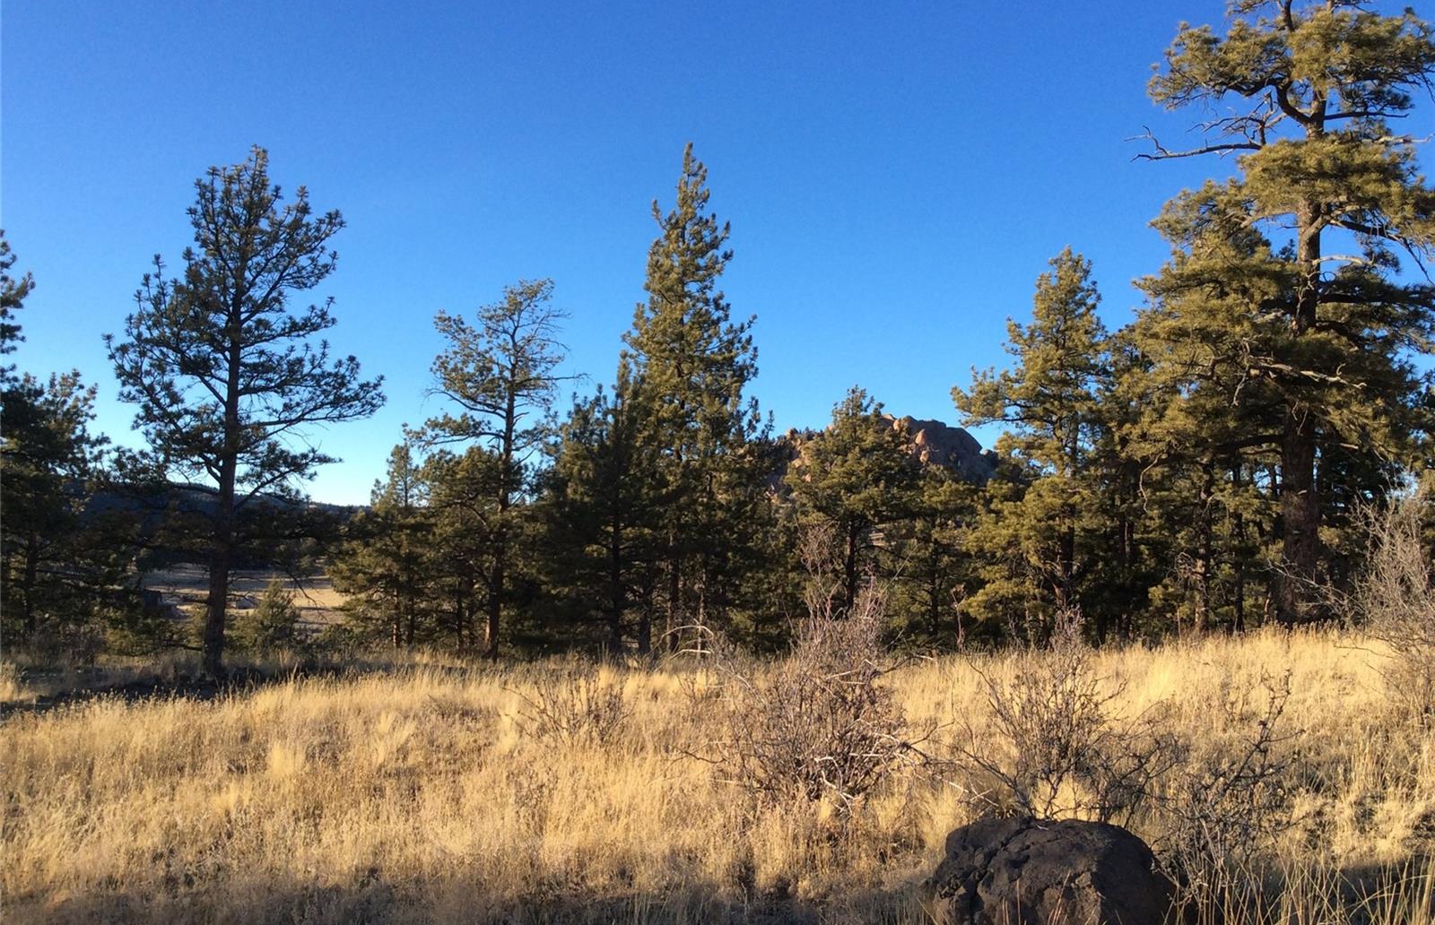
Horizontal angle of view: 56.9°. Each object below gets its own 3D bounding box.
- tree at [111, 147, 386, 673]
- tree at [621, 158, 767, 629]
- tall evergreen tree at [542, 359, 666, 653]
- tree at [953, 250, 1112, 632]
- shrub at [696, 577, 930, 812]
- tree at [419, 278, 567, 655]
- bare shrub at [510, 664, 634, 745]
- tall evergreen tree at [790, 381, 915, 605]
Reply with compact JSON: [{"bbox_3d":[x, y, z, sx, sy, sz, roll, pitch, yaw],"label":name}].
[{"bbox_3d":[-6.230,-0.667,17.500,3.540,6.950,3.360,1,-3,0],"label":"tree"},{"bbox_3d":[-0.460,-1.369,26.500,2.740,9.950,2.740,1,-3,0],"label":"tree"},{"bbox_3d":[-1.924,0.743,22.500,2.050,4.940,2.050,1,-3,0],"label":"tall evergreen tree"},{"bbox_3d":[5.958,-0.370,25.000,2.920,7.230,2.920,1,-3,0],"label":"tree"},{"bbox_3d":[0.547,1.338,7.600,1.300,1.350,1.170,1,-3,0],"label":"shrub"},{"bbox_3d":[-3.735,0.065,22.000,2.380,6.210,2.380,1,-3,0],"label":"tree"},{"bbox_3d":[-1.113,1.846,10.000,0.890,0.640,0.800,1,-3,0],"label":"bare shrub"},{"bbox_3d":[2.766,1.006,27.000,2.590,5.020,2.590,1,-3,0],"label":"tall evergreen tree"}]

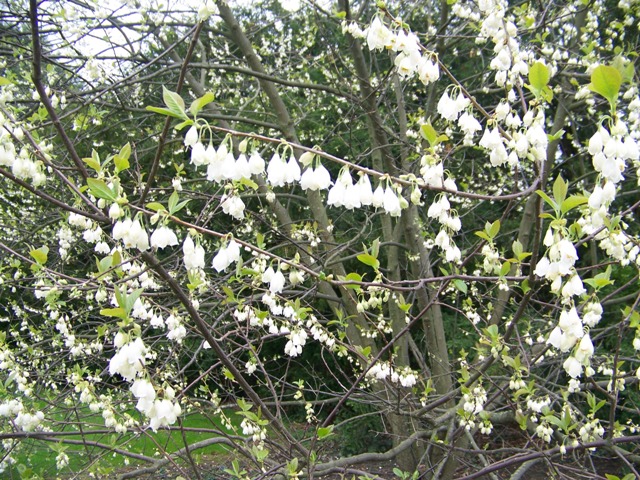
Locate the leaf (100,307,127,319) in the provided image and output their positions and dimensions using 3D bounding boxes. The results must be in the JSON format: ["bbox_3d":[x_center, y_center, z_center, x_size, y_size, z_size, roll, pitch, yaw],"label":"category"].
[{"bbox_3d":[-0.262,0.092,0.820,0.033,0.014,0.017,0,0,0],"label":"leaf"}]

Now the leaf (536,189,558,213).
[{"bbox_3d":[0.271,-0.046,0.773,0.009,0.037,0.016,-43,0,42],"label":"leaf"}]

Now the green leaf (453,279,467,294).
[{"bbox_3d":[0.226,0.076,1.053,0.016,0.029,0.009,-37,0,1],"label":"green leaf"}]

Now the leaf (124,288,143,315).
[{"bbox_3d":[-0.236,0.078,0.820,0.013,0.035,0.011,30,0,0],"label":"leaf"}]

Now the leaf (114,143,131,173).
[{"bbox_3d":[-0.298,-0.125,0.980,0.024,0.045,0.017,0,0,0],"label":"leaf"}]

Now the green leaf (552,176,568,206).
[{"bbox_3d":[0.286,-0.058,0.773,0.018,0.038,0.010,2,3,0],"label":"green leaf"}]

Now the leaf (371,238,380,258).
[{"bbox_3d":[0.086,0.013,1.003,0.015,0.032,0.009,12,0,17],"label":"leaf"}]

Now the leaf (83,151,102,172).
[{"bbox_3d":[-0.344,-0.119,0.980,0.030,0.033,0.021,0,0,0],"label":"leaf"}]

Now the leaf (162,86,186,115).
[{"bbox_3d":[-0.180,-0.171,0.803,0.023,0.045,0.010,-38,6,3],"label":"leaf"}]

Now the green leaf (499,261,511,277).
[{"bbox_3d":[0.372,0.057,1.300,0.018,0.032,0.014,24,0,0],"label":"green leaf"}]

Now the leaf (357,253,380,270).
[{"bbox_3d":[0.075,0.033,1.003,0.037,0.014,0.022,15,31,-9],"label":"leaf"}]

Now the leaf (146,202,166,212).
[{"bbox_3d":[-0.215,-0.043,0.853,0.027,0.010,0.017,4,37,0],"label":"leaf"}]

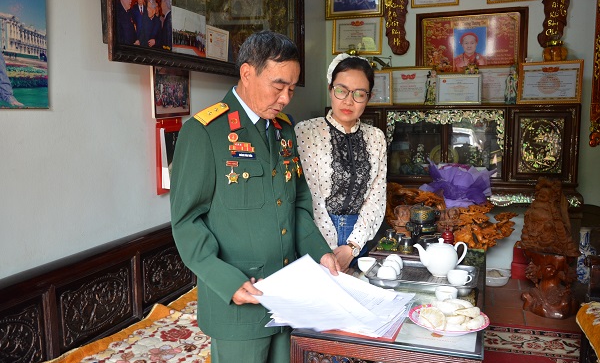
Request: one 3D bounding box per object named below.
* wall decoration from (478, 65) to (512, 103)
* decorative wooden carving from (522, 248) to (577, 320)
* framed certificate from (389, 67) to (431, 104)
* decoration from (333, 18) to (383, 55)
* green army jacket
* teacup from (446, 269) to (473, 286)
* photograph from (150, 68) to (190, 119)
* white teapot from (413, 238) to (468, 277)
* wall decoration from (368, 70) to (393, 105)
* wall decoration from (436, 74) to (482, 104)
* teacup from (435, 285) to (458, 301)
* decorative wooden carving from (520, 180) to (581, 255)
[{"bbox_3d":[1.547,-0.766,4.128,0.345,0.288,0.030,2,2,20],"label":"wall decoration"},{"bbox_3d":[1.718,0.680,3.546,0.387,0.406,0.320,3,8,27],"label":"decorative wooden carving"},{"bbox_3d":[0.921,-0.806,4.354,0.434,0.308,0.030,2,2,20],"label":"framed certificate"},{"bbox_3d":[0.521,-1.321,4.700,0.467,0.337,0.030,2,8,20],"label":"decoration"},{"bbox_3d":[-0.149,0.090,1.490,0.340,0.720,0.470,6,10,43],"label":"green army jacket"},{"bbox_3d":[0.520,0.320,1.687,0.082,0.041,0.066,2,8,17],"label":"teacup"},{"bbox_3d":[-0.621,-0.436,2.471,0.030,0.255,0.290,2,8,20],"label":"photograph"},{"bbox_3d":[0.488,0.258,1.789,0.190,0.137,0.118,1,8,15],"label":"white teapot"},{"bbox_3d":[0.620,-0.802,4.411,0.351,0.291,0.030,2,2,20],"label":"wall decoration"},{"bbox_3d":[1.276,-0.736,4.125,0.349,0.237,0.030,2,2,20],"label":"wall decoration"},{"bbox_3d":[0.454,0.344,1.592,0.068,0.042,0.084,0,7,3],"label":"teacup"},{"bbox_3d":[1.693,0.236,3.495,0.355,0.530,0.260,5,9,37],"label":"decorative wooden carving"}]

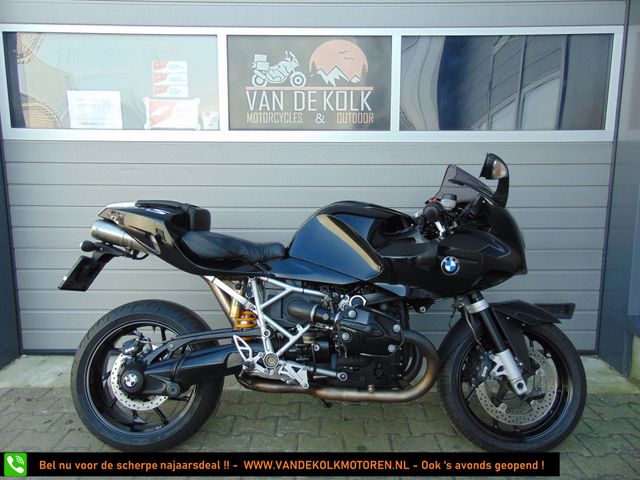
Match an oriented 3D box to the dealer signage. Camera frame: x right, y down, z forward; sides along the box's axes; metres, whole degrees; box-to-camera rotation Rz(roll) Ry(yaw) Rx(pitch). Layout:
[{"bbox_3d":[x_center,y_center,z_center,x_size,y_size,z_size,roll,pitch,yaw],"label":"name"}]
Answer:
[{"bbox_3d":[-0.056,-0.882,2.614,0.920,0.515,0.025,0,8,0],"label":"dealer signage"}]

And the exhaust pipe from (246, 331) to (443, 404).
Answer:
[{"bbox_3d":[0.053,0.463,1.740,0.730,0.280,0.250,0,2,1],"label":"exhaust pipe"}]

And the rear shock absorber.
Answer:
[{"bbox_3d":[-0.309,0.301,1.904,0.105,0.260,0.085,-6,2,2],"label":"rear shock absorber"}]

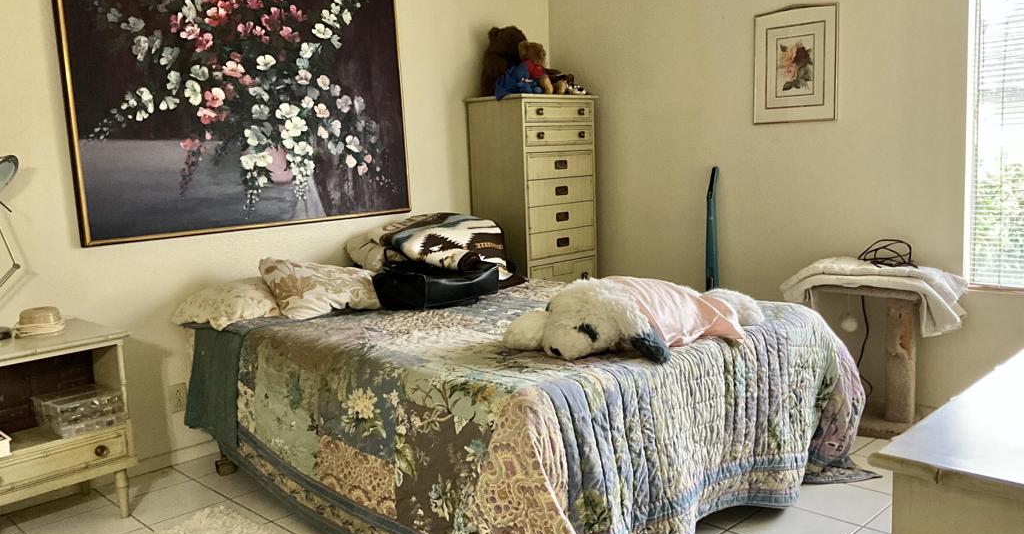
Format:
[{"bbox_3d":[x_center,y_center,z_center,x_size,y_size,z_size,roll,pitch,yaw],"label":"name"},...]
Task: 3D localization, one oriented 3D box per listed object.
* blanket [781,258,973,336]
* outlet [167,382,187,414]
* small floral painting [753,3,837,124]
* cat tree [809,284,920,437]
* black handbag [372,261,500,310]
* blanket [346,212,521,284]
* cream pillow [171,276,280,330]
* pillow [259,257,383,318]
[{"bbox_3d":[1.526,0.103,3.639,0.740,0.250,0.390,5,11,44],"label":"blanket"},{"bbox_3d":[-1.385,0.548,3.563,0.008,0.117,0.076,5,11,44],"label":"outlet"},{"bbox_3d":[1.305,-0.929,3.989,0.406,0.510,0.020,5,11,44],"label":"small floral painting"},{"bbox_3d":[1.576,0.380,3.667,0.460,0.620,0.380,5,11,44],"label":"cat tree"},{"bbox_3d":[-0.340,0.070,3.833,0.310,0.145,0.450,5,11,44],"label":"black handbag"},{"bbox_3d":[-0.357,-0.060,4.104,0.530,0.330,0.720,5,11,44],"label":"blanket"},{"bbox_3d":[-1.098,0.132,3.591,0.310,0.160,0.560,5,11,44],"label":"cream pillow"},{"bbox_3d":[-0.772,0.077,3.710,0.600,0.190,0.370,-7,9,-28],"label":"pillow"}]

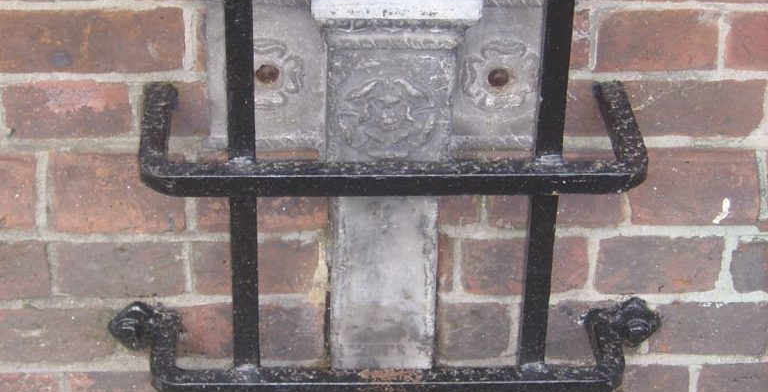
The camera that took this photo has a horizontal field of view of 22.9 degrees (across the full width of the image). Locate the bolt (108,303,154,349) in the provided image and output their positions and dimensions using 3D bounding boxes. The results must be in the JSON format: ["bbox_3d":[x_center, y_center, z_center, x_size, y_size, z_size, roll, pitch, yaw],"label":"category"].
[{"bbox_3d":[-0.225,0.119,1.685,0.040,0.040,0.028,0,30,-4],"label":"bolt"}]

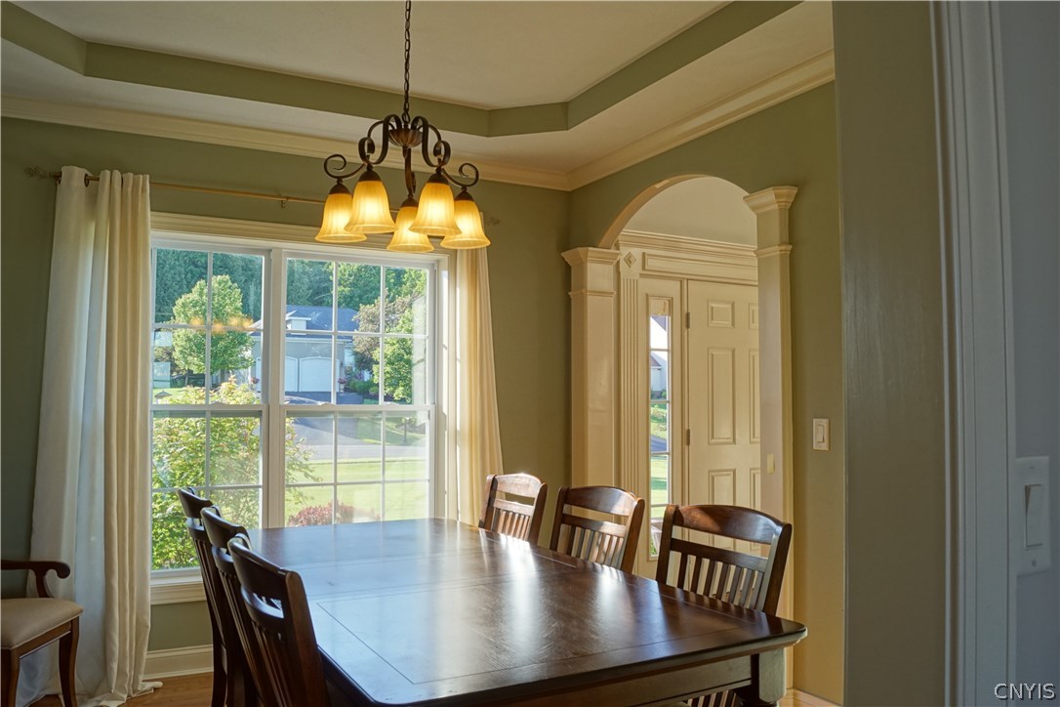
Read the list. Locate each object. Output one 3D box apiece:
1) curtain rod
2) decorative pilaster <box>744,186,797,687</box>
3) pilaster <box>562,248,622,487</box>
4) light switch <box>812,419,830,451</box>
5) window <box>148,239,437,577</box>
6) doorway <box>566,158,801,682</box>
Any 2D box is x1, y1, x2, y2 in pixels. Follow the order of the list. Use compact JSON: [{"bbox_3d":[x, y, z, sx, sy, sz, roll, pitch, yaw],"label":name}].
[{"bbox_3d":[-1.188,-0.767,4.003,2.286,0.082,0.102,2,-3,-28],"label":"curtain rod"},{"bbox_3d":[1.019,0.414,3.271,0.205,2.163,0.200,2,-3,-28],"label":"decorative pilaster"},{"bbox_3d":[0.351,0.474,4.601,0.261,2.163,0.246,2,-3,-28],"label":"pilaster"},{"bbox_3d":[1.131,0.315,3.090,0.012,0.120,0.074,2,-3,-28],"label":"light switch"},{"bbox_3d":[-1.286,0.255,4.027,1.712,1.619,0.092,2,-3,-28],"label":"window"},{"bbox_3d":[0.699,0.338,3.967,0.267,2.378,1.722,2,-3,-28],"label":"doorway"}]

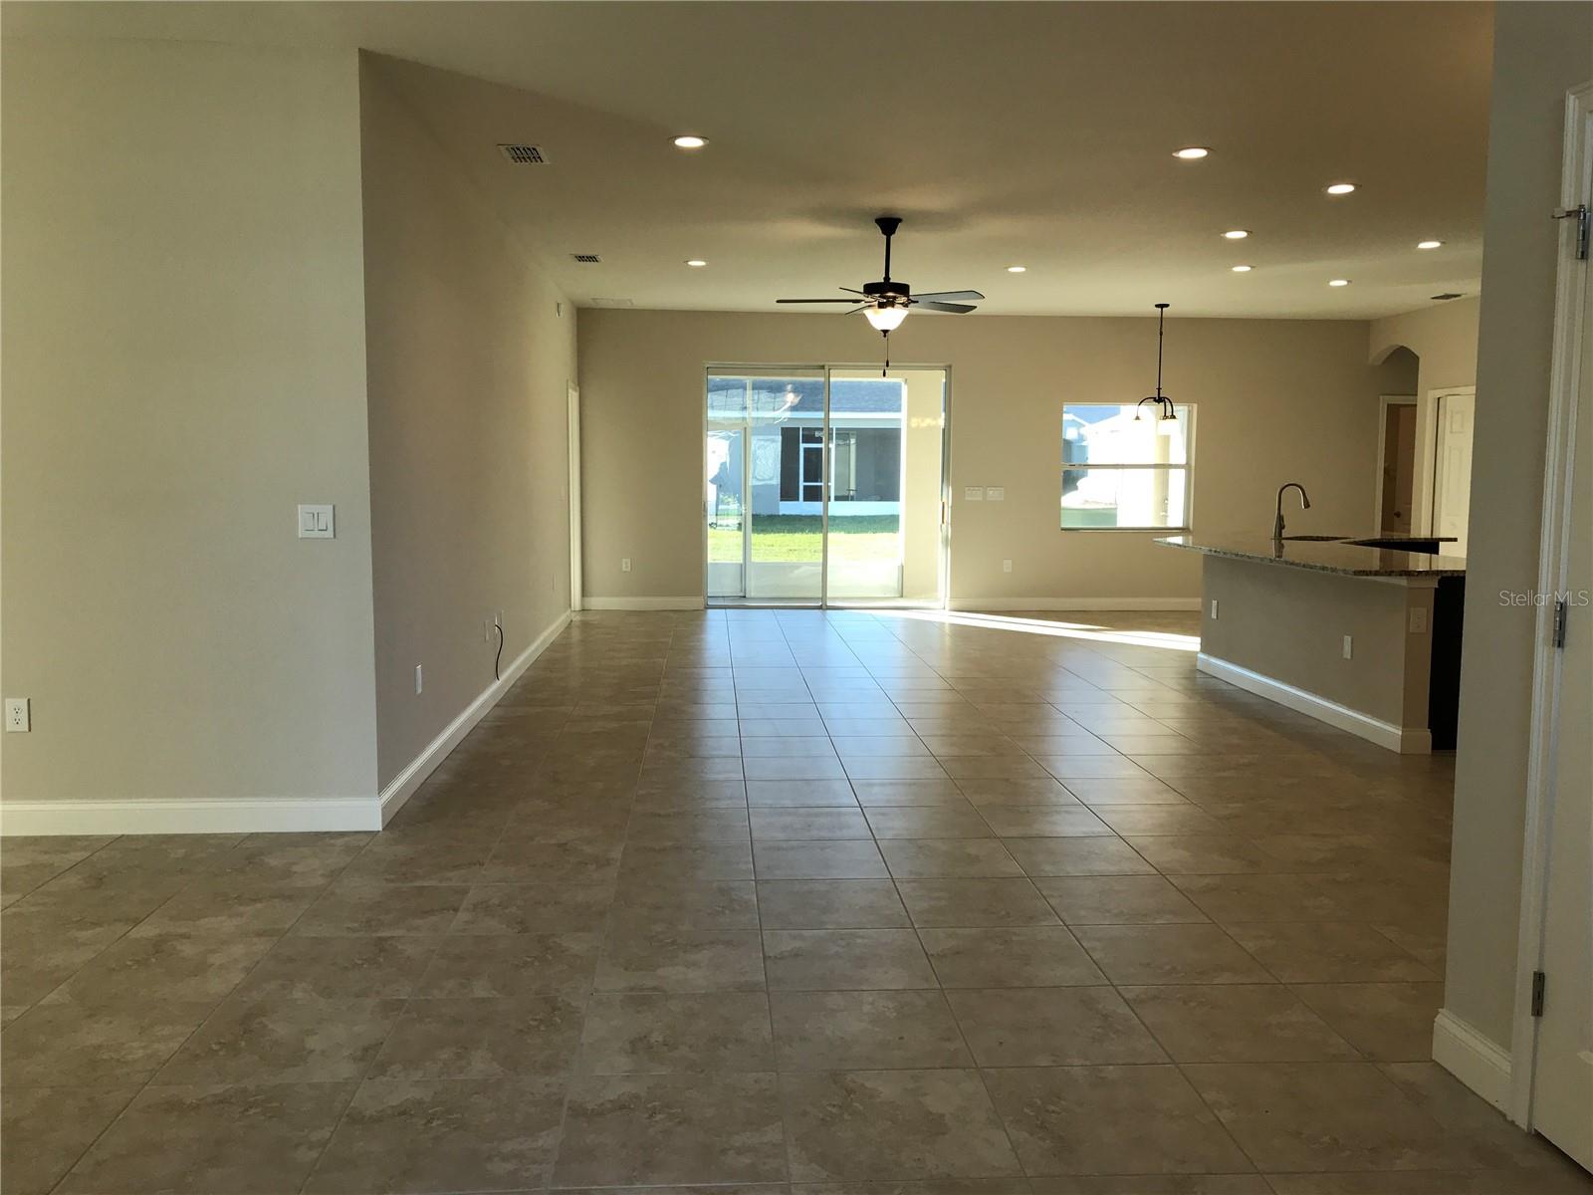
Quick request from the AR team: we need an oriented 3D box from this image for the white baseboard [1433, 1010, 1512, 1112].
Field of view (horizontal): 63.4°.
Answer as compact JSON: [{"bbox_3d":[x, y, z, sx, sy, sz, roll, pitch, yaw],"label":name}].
[{"bbox_3d":[1.507,1.024,2.862,0.018,0.132,0.272,0,6,-4],"label":"white baseboard"}]

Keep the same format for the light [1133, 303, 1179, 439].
[{"bbox_3d":[3.227,-2.024,11.518,0.460,1.140,0.460,0,6,-4],"label":"light"}]

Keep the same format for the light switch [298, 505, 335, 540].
[{"bbox_3d":[-1.742,-0.276,4.675,0.120,0.120,0.012,0,6,-4],"label":"light switch"}]

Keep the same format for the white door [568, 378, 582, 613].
[{"bbox_3d":[-2.048,-0.856,11.763,0.090,2.080,0.860,0,6,-4],"label":"white door"}]

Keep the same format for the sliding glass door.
[{"bbox_3d":[0.312,-1.052,12.435,2.370,2.370,0.120,0,6,-4],"label":"sliding glass door"}]

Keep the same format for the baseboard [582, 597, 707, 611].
[{"bbox_3d":[-1.475,0.062,12.375,1.170,0.134,0.018,0,6,-4],"label":"baseboard"}]

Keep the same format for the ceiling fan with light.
[{"bbox_3d":[0.516,-1.785,7.643,1.270,0.895,1.280,0,6,-4],"label":"ceiling fan with light"}]

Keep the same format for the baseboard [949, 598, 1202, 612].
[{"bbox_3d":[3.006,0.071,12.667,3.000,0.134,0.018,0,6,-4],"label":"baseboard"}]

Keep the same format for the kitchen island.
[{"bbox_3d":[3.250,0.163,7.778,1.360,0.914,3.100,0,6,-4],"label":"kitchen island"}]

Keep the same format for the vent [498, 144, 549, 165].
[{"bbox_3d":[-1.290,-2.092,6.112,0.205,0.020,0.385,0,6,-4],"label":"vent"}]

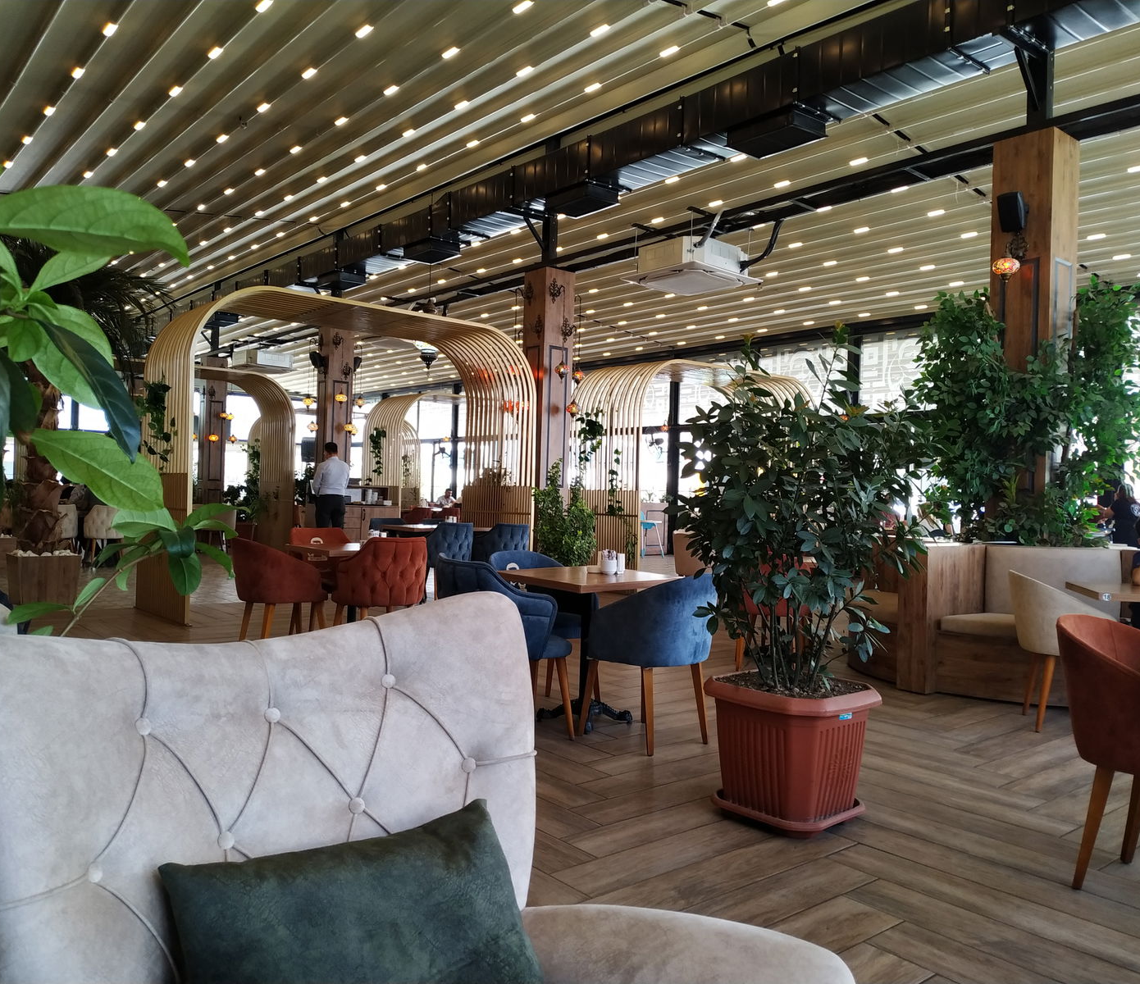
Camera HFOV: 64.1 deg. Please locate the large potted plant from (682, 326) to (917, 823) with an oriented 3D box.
[{"bbox_3d":[0.862,0.291,3.470,0.860,1.790,0.860,2,-1,-40],"label":"large potted plant"}]

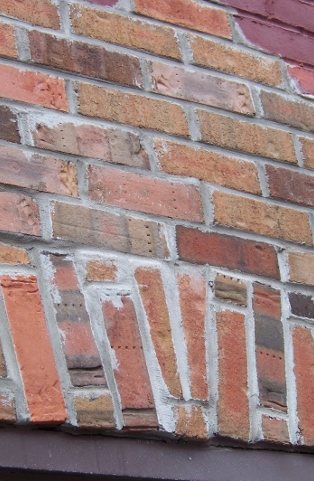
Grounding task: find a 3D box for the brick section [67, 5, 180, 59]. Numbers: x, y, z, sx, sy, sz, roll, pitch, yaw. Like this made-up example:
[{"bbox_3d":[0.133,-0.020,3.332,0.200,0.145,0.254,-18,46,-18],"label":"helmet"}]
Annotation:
[{"bbox_3d":[-0.074,-0.314,2.592,0.204,0.056,0.092,10,-30,-35],"label":"brick section"}]

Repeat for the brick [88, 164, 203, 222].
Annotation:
[{"bbox_3d":[-0.042,-0.051,2.387,0.205,0.057,0.093,10,-28,-36],"label":"brick"}]

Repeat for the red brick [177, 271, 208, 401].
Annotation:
[{"bbox_3d":[0.031,0.158,2.353,0.053,0.199,0.094,14,-33,-32],"label":"red brick"}]

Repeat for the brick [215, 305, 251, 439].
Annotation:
[{"bbox_3d":[0.081,0.209,2.354,0.057,0.200,0.093,19,-33,-32],"label":"brick"}]

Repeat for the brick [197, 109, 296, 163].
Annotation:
[{"bbox_3d":[0.119,-0.146,2.598,0.198,0.056,0.094,10,-30,-34],"label":"brick"}]

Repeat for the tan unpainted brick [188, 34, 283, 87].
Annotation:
[{"bbox_3d":[0.108,-0.279,2.720,0.199,0.056,0.092,10,-30,-35],"label":"tan unpainted brick"}]

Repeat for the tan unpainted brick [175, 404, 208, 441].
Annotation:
[{"bbox_3d":[0.020,0.271,2.279,0.053,0.044,0.094,13,-32,-33],"label":"tan unpainted brick"}]

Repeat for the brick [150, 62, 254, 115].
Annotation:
[{"bbox_3d":[0.044,-0.219,2.548,0.200,0.056,0.093,10,-28,-36],"label":"brick"}]

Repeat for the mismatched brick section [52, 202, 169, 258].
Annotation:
[{"bbox_3d":[-0.095,0.004,2.397,0.202,0.056,0.092,10,-30,-35],"label":"mismatched brick section"}]

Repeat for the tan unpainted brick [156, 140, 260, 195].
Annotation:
[{"bbox_3d":[0.055,-0.092,2.515,0.197,0.056,0.094,10,-30,-34],"label":"tan unpainted brick"}]

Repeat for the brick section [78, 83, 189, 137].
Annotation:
[{"bbox_3d":[-0.061,-0.184,2.530,0.203,0.056,0.092,10,-30,-35],"label":"brick section"}]

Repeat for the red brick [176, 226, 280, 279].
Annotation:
[{"bbox_3d":[0.085,0.038,2.523,0.202,0.056,0.092,10,-30,-35],"label":"red brick"}]

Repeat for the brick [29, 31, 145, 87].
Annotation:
[{"bbox_3d":[-0.132,-0.253,2.459,0.199,0.056,0.094,10,-30,-34],"label":"brick"}]

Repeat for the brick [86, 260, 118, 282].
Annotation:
[{"bbox_3d":[-0.106,0.060,2.275,0.053,0.033,0.093,10,-28,-36],"label":"brick"}]

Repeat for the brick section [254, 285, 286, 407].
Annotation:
[{"bbox_3d":[0.146,0.180,2.492,0.055,0.203,0.092,18,-34,-31],"label":"brick section"}]

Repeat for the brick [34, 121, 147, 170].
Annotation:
[{"bbox_3d":[-0.123,-0.125,2.392,0.198,0.056,0.094,10,-30,-34],"label":"brick"}]

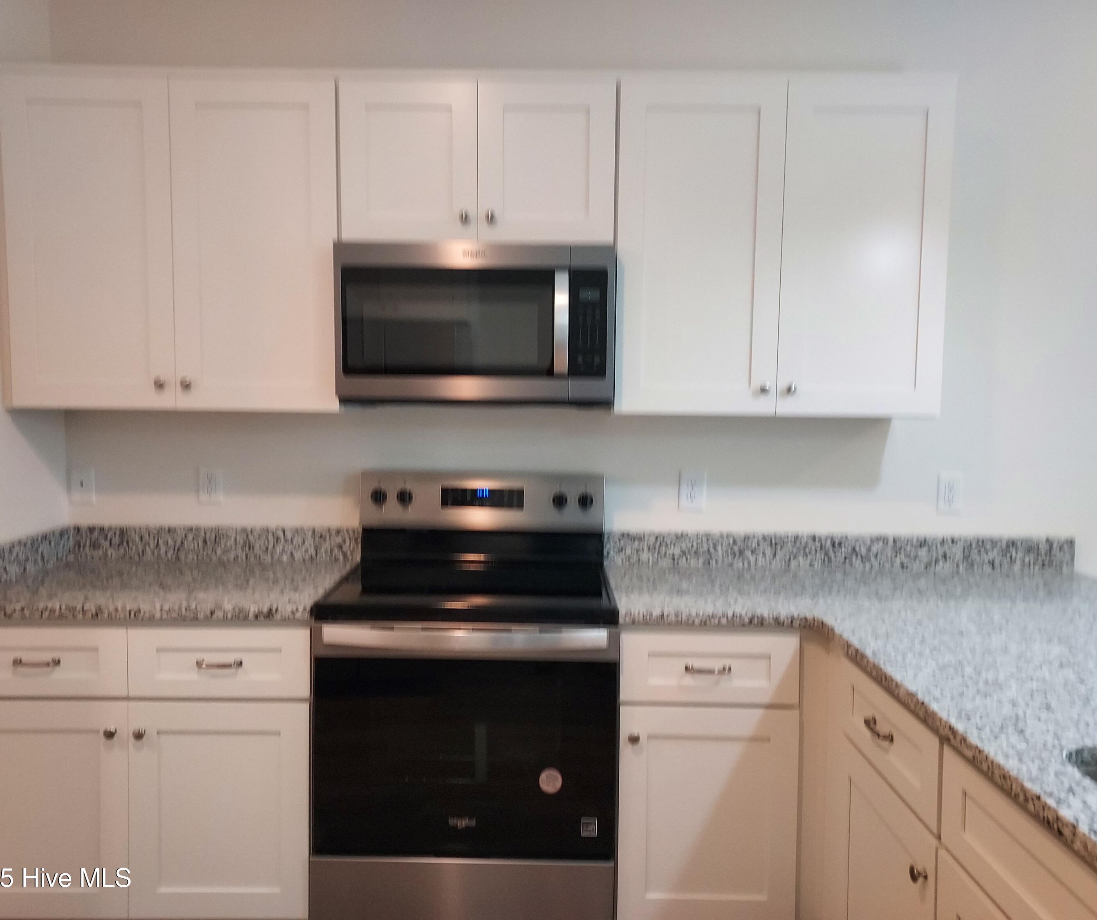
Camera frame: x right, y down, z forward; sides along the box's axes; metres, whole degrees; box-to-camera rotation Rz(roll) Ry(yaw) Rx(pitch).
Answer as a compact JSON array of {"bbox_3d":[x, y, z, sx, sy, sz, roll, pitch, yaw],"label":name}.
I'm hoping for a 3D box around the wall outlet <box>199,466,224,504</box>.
[{"bbox_3d":[-1.074,0.084,2.705,0.080,0.120,0.010,1,4,0],"label":"wall outlet"}]

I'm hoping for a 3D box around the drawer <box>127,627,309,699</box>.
[{"bbox_3d":[-0.820,0.493,2.321,0.454,0.177,0.455,1,4,0],"label":"drawer"}]

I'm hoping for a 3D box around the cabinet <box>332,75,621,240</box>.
[{"bbox_3d":[-0.193,-0.820,2.476,0.763,0.462,0.326,1,4,0],"label":"cabinet"}]

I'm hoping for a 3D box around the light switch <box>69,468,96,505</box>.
[{"bbox_3d":[-1.484,0.086,2.707,0.079,0.120,0.010,1,4,0],"label":"light switch"}]

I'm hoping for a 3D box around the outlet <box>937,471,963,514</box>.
[{"bbox_3d":[1.276,0.105,2.699,0.083,0.124,0.010,1,4,0],"label":"outlet"}]

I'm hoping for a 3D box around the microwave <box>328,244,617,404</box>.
[{"bbox_3d":[-0.197,-0.378,2.474,0.760,0.428,0.395,1,4,0],"label":"microwave"}]

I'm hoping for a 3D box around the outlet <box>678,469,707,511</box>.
[{"bbox_3d":[0.458,0.098,2.701,0.083,0.124,0.010,1,4,0],"label":"outlet"}]

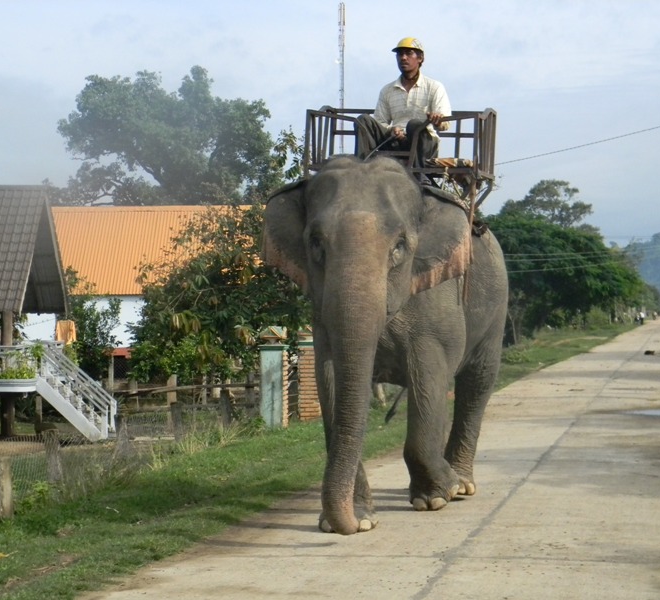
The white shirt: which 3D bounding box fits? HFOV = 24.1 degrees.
[{"bbox_3d":[0.618,-1.465,11.600,0.540,0.480,0.360,0,0,15],"label":"white shirt"}]

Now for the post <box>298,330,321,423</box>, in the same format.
[{"bbox_3d":[-0.268,1.039,21.300,0.320,1.240,0.320,0,0,14],"label":"post"}]

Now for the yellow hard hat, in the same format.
[{"bbox_3d":[0.591,-1.922,11.650,0.210,0.125,0.260,0,0,29],"label":"yellow hard hat"}]

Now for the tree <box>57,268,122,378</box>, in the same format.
[{"bbox_3d":[-5.795,0.753,37.000,1.700,3.000,1.700,0,0,14],"label":"tree"}]

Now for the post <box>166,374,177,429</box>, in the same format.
[{"bbox_3d":[-2.252,1.463,22.000,0.140,0.840,0.140,0,0,14],"label":"post"}]

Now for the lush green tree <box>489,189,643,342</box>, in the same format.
[{"bbox_3d":[9.740,-1.428,66.000,7.100,6.400,6.800,0,0,14],"label":"lush green tree"}]

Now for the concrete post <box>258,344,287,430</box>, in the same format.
[{"bbox_3d":[-0.733,1.099,19.900,0.320,1.120,0.320,0,0,14],"label":"concrete post"}]

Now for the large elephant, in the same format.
[{"bbox_3d":[0.520,0.290,11.700,1.450,2.540,3.200,0,0,14],"label":"large elephant"}]

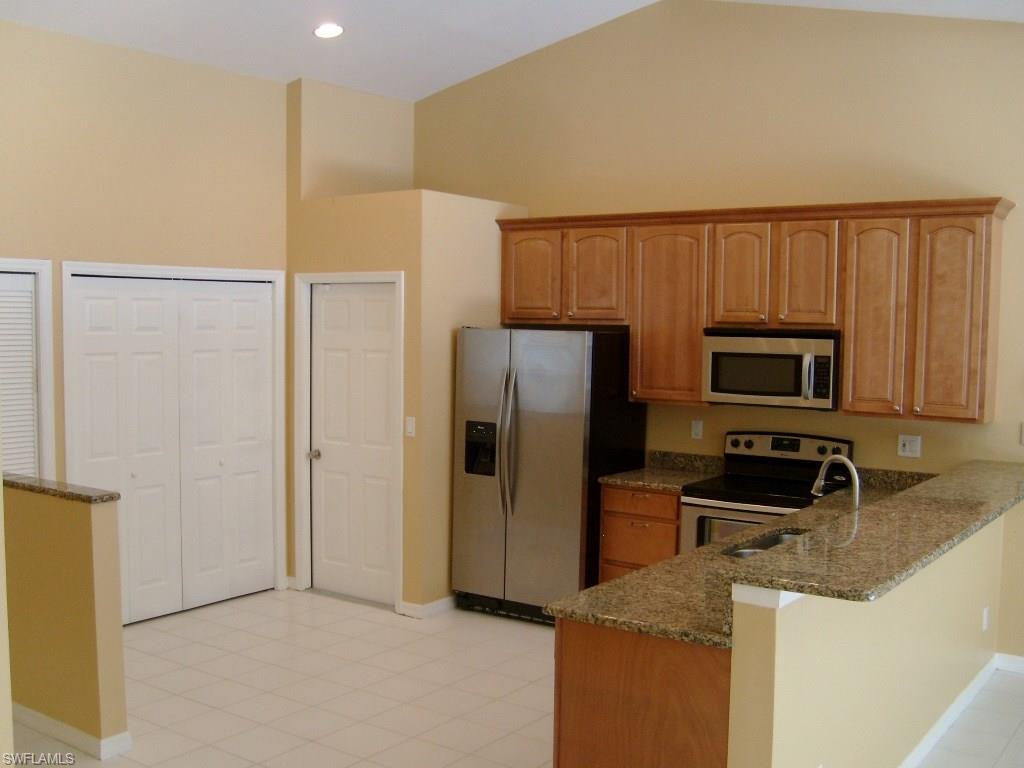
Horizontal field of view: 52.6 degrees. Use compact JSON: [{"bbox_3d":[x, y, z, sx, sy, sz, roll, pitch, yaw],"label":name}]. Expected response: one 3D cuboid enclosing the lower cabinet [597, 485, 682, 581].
[{"bbox_3d":[0.911,1.033,6.289,0.519,0.874,0.620,3,4,33],"label":"lower cabinet"}]

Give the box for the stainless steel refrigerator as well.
[{"bbox_3d":[0.230,0.553,6.553,0.906,1.772,0.815,3,4,33],"label":"stainless steel refrigerator"}]

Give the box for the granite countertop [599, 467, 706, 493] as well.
[{"bbox_3d":[0.909,0.577,6.253,0.529,0.040,0.648,3,4,33],"label":"granite countertop"}]

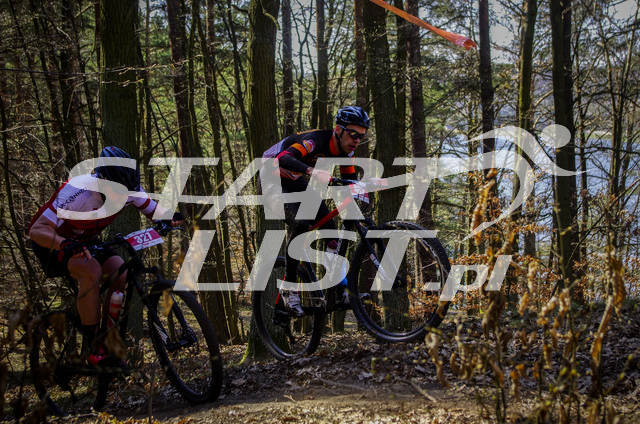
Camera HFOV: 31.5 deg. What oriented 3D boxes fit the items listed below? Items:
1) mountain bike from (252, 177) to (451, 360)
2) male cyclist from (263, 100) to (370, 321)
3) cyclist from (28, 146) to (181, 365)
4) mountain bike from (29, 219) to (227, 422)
[{"bbox_3d":[0.105,0.370,7.308,0.700,1.060,1.820,-3,-9,-41],"label":"mountain bike"},{"bbox_3d":[-0.002,0.024,7.403,0.799,1.321,1.063,-4,-1,-41],"label":"male cyclist"},{"bbox_3d":[-1.348,0.282,6.886,0.916,1.316,0.760,-6,1,39],"label":"cyclist"},{"bbox_3d":[-1.208,0.689,6.832,1.820,1.060,0.700,-15,-3,39],"label":"mountain bike"}]

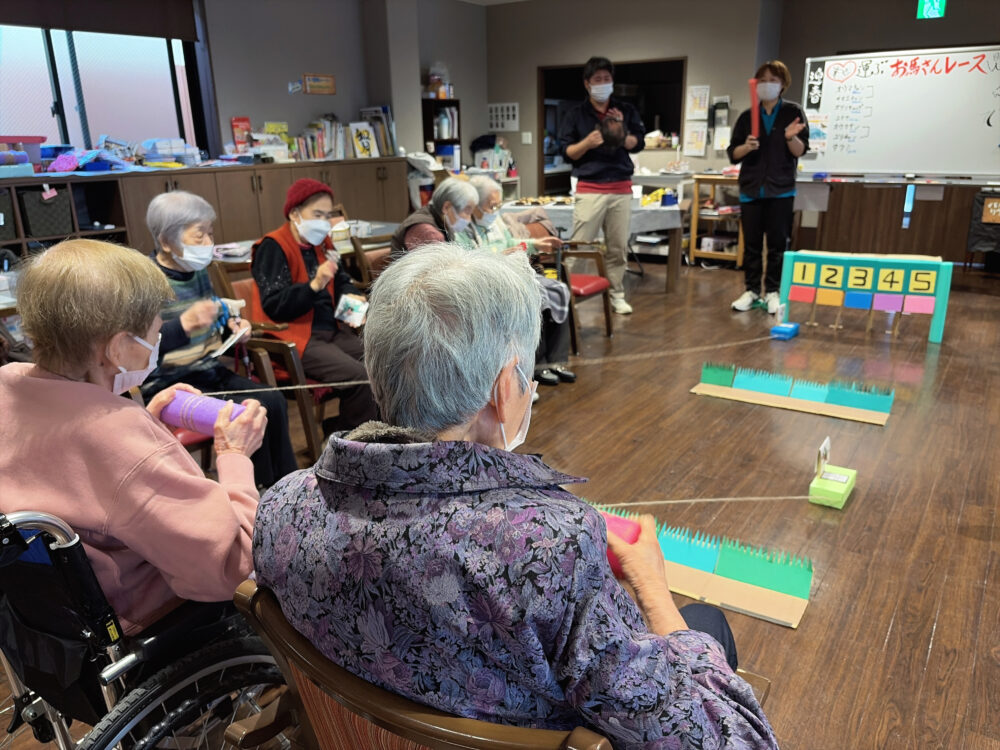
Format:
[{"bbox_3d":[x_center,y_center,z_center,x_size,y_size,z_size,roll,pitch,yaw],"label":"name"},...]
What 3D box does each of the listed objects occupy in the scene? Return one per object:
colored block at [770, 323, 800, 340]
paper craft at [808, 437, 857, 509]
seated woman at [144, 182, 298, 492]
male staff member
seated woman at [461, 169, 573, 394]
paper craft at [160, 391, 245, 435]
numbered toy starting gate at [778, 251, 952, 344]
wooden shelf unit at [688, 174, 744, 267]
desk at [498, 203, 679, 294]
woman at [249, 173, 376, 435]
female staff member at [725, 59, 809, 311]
[{"bbox_3d":[1.839,-0.280,4.839,0.108,0.048,0.225,11,22,33],"label":"colored block"},{"bbox_3d":[1.216,0.349,2.723,0.113,0.185,0.222,11,22,34],"label":"paper craft"},{"bbox_3d":[-0.903,-0.029,2.492,0.700,1.133,0.520,8,20,25],"label":"seated woman"},{"bbox_3d":[0.707,-1.284,5.283,0.570,1.730,0.440,0,18,3],"label":"male staff member"},{"bbox_3d":[0.045,-0.494,3.954,0.720,1.075,0.500,8,20,26],"label":"seated woman"},{"bbox_3d":[-0.472,0.061,1.200,0.138,0.061,0.061,12,-8,8],"label":"paper craft"},{"bbox_3d":[2.324,-0.516,4.825,0.961,0.487,0.150,10,21,31],"label":"numbered toy starting gate"},{"bbox_3d":[2.212,-1.507,7.295,0.510,0.850,0.470,11,22,33],"label":"wooden shelf unit"},{"bbox_3d":[0.827,-1.183,6.691,1.700,0.664,0.850,5,19,19],"label":"desk"},{"bbox_3d":[-0.631,-0.192,2.978,0.680,1.130,0.520,8,20,27],"label":"woman"},{"bbox_3d":[1.874,-1.273,5.261,0.520,1.675,0.420,6,20,22],"label":"female staff member"}]

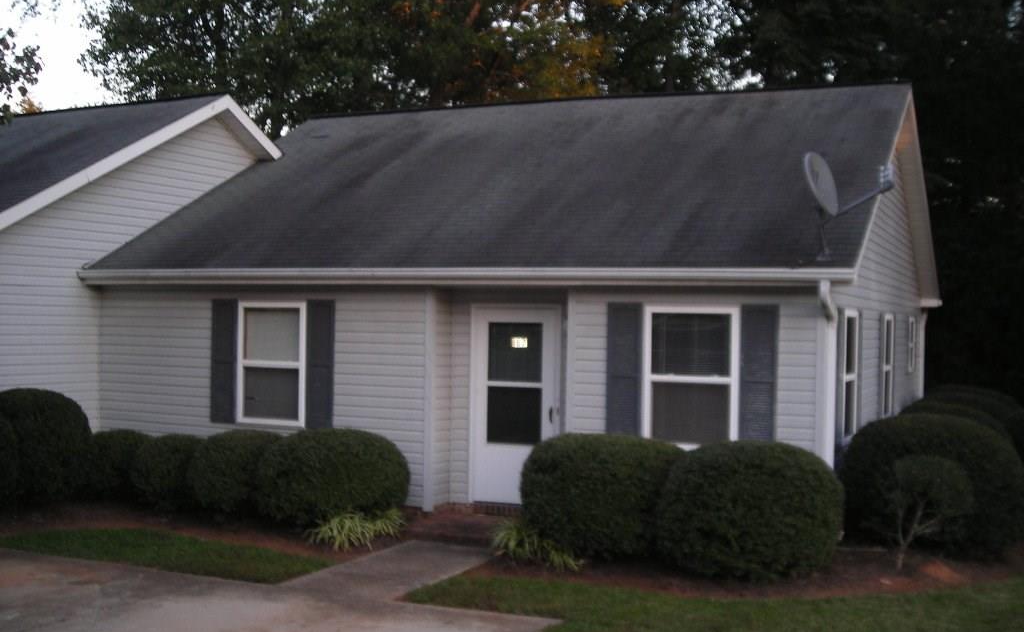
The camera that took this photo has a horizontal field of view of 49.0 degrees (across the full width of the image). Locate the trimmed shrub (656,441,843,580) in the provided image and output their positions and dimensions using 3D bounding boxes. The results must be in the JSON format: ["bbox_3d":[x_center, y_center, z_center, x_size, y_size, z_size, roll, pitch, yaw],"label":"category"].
[{"bbox_3d":[1.985,1.610,9.432,1.496,1.085,1.376,1,0,25],"label":"trimmed shrub"}]

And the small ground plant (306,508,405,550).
[{"bbox_3d":[-1.440,1.958,10.330,0.938,0.324,0.600,1,0,25],"label":"small ground plant"}]

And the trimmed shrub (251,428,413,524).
[{"bbox_3d":[-1.814,1.615,11.342,1.488,0.917,1.339,1,0,25],"label":"trimmed shrub"}]

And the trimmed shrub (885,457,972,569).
[{"bbox_3d":[3.498,1.637,9.451,0.727,0.935,0.691,1,0,25],"label":"trimmed shrub"}]

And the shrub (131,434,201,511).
[{"bbox_3d":[-3.538,1.683,12.226,1.000,0.757,1.050,1,0,25],"label":"shrub"}]

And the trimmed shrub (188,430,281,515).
[{"bbox_3d":[-2.804,1.646,11.893,1.120,0.838,1.100,1,0,0],"label":"trimmed shrub"}]

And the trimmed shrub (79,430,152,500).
[{"bbox_3d":[-4.473,1.665,12.673,1.000,0.760,1.000,1,0,25],"label":"trimmed shrub"}]

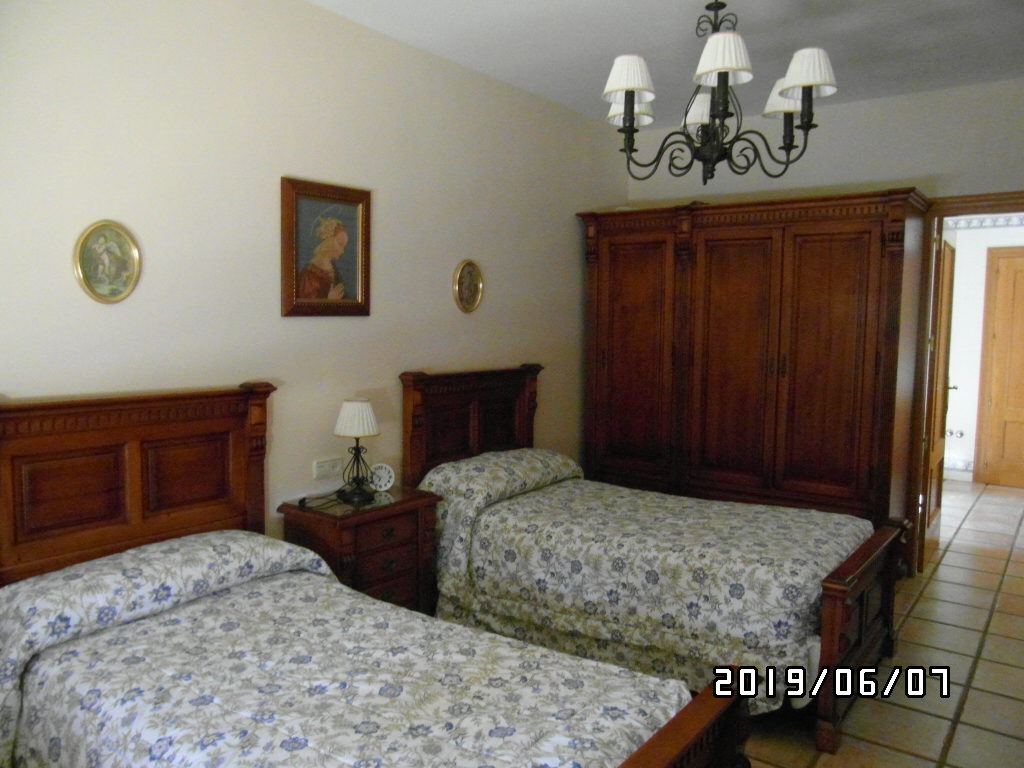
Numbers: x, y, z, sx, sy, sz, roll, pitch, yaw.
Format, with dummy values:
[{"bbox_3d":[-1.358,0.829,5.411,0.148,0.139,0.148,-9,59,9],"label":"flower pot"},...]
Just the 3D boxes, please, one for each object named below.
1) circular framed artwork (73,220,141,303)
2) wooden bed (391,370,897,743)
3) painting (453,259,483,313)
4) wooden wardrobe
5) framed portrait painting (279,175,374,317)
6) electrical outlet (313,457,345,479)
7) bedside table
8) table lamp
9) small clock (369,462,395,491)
[{"bbox_3d":[-1.371,-0.414,2.414,0.022,0.282,0.216,4,7,38],"label":"circular framed artwork"},{"bbox_3d":[0.584,0.563,3.309,2.099,1.151,1.015,4,7,38],"label":"wooden bed"},{"bbox_3d":[-0.236,-0.530,3.842,0.022,0.290,0.234,4,7,38],"label":"painting"},{"bbox_3d":[1.370,0.006,4.348,1.923,2.085,0.643,4,6,35],"label":"wooden wardrobe"},{"bbox_3d":[-0.804,-0.582,3.111,0.030,0.570,0.471,4,7,38],"label":"framed portrait painting"},{"bbox_3d":[-0.827,0.379,3.192,0.012,0.078,0.157,4,7,38],"label":"electrical outlet"},{"bbox_3d":[-0.663,0.829,3.147,0.379,0.633,0.579,4,7,38],"label":"bedside table"},{"bbox_3d":[-0.683,0.292,3.128,0.204,0.433,0.204,0,5,0],"label":"table lamp"},{"bbox_3d":[-0.598,0.432,3.273,0.122,0.126,0.040,-3,6,-33],"label":"small clock"}]

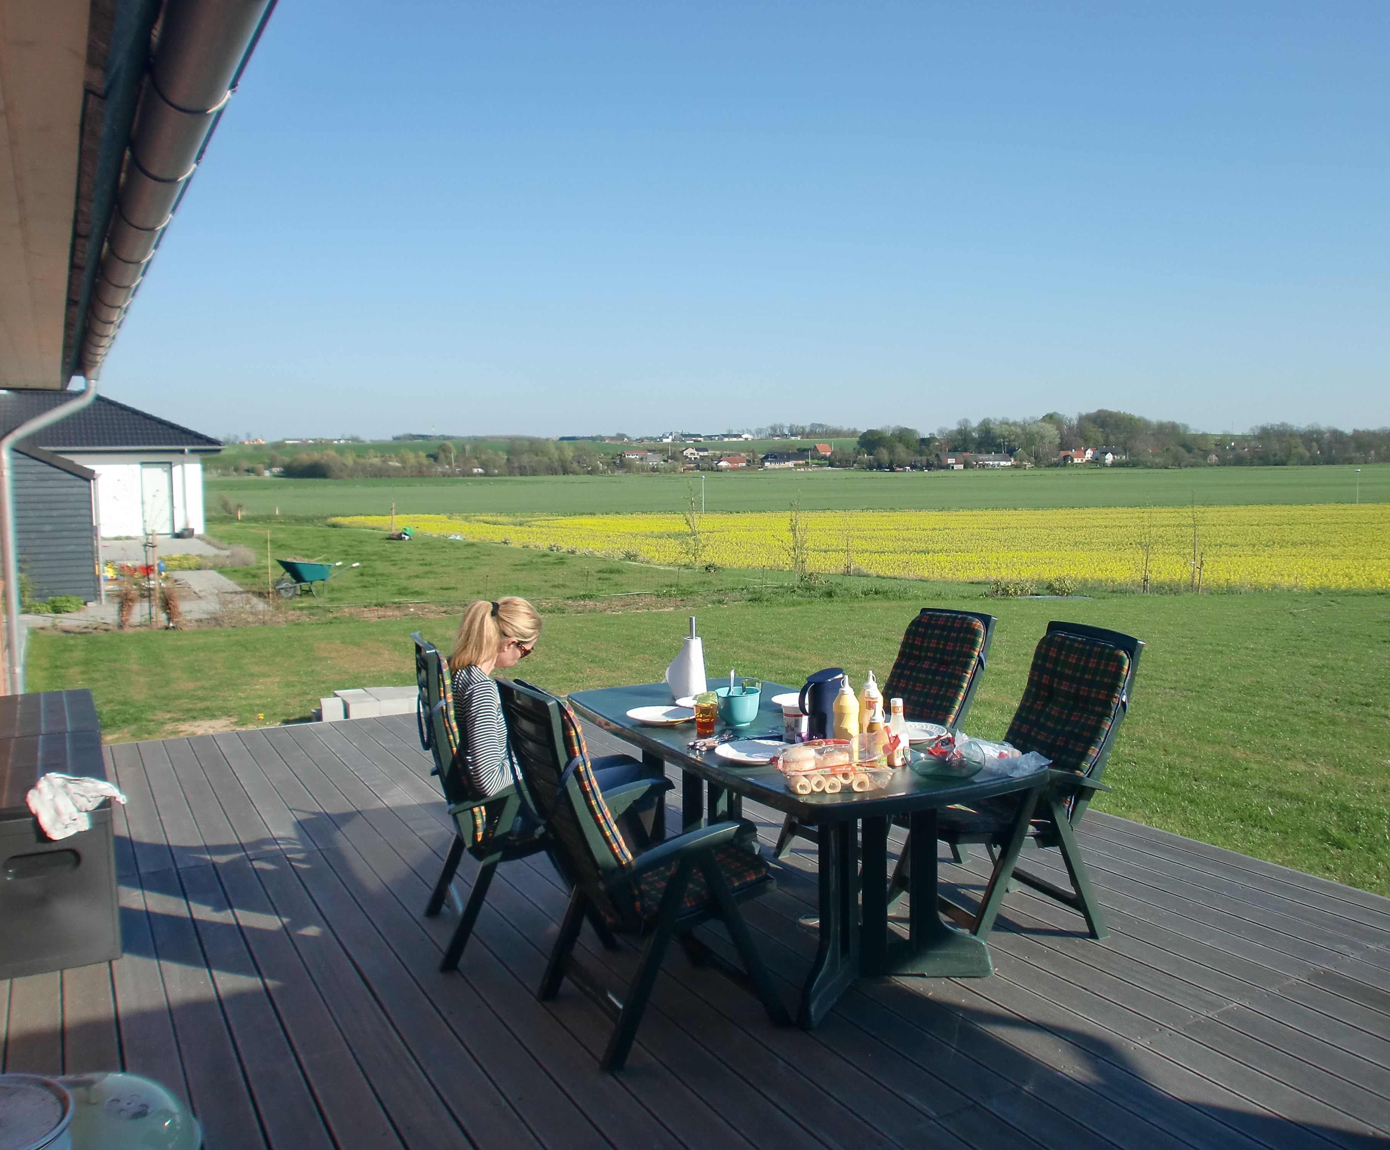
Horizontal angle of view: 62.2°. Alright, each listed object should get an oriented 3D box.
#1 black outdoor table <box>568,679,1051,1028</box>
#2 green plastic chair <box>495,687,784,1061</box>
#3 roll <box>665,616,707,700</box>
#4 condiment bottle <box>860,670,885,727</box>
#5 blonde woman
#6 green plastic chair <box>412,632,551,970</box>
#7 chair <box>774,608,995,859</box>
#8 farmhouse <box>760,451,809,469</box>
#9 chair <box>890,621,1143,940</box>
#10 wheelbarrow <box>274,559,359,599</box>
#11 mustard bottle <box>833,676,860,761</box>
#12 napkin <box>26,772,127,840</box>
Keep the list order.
[{"bbox_3d":[0.311,0.903,4.186,1.012,0.730,1.939,-4,6,-29],"label":"black outdoor table"},{"bbox_3d":[-0.174,0.812,3.430,0.731,1.057,0.580,-3,6,-28],"label":"green plastic chair"},{"bbox_3d":[-0.034,0.332,4.682,0.150,0.330,0.150,-1,5,0],"label":"roll"},{"bbox_3d":[0.568,0.444,3.709,0.083,0.264,0.083,-1,5,0],"label":"condiment bottle"},{"bbox_3d":[-0.500,0.672,4.125,0.720,1.220,0.480,-3,5,-21],"label":"blonde woman"},{"bbox_3d":[-0.655,0.745,4.072,0.636,1.089,0.580,-3,5,-21],"label":"green plastic chair"},{"bbox_3d":[0.806,0.691,4.846,0.763,1.022,0.580,-4,6,-31],"label":"chair"},{"bbox_3d":[35.339,-44.934,450.000,19.000,6.800,9.500,0,5,6],"label":"farmhouse"},{"bbox_3d":[1.145,0.740,4.116,0.753,1.047,0.580,-3,6,-22],"label":"chair"},{"bbox_3d":[-6.641,0.063,20.300,1.420,0.680,0.640,-5,7,-40],"label":"wheelbarrow"},{"bbox_3d":[0.475,0.453,3.621,0.083,0.264,0.083,-1,5,0],"label":"mustard bottle"},{"bbox_3d":[-2.103,0.791,3.909,0.280,0.150,0.280,-4,6,-29],"label":"napkin"}]

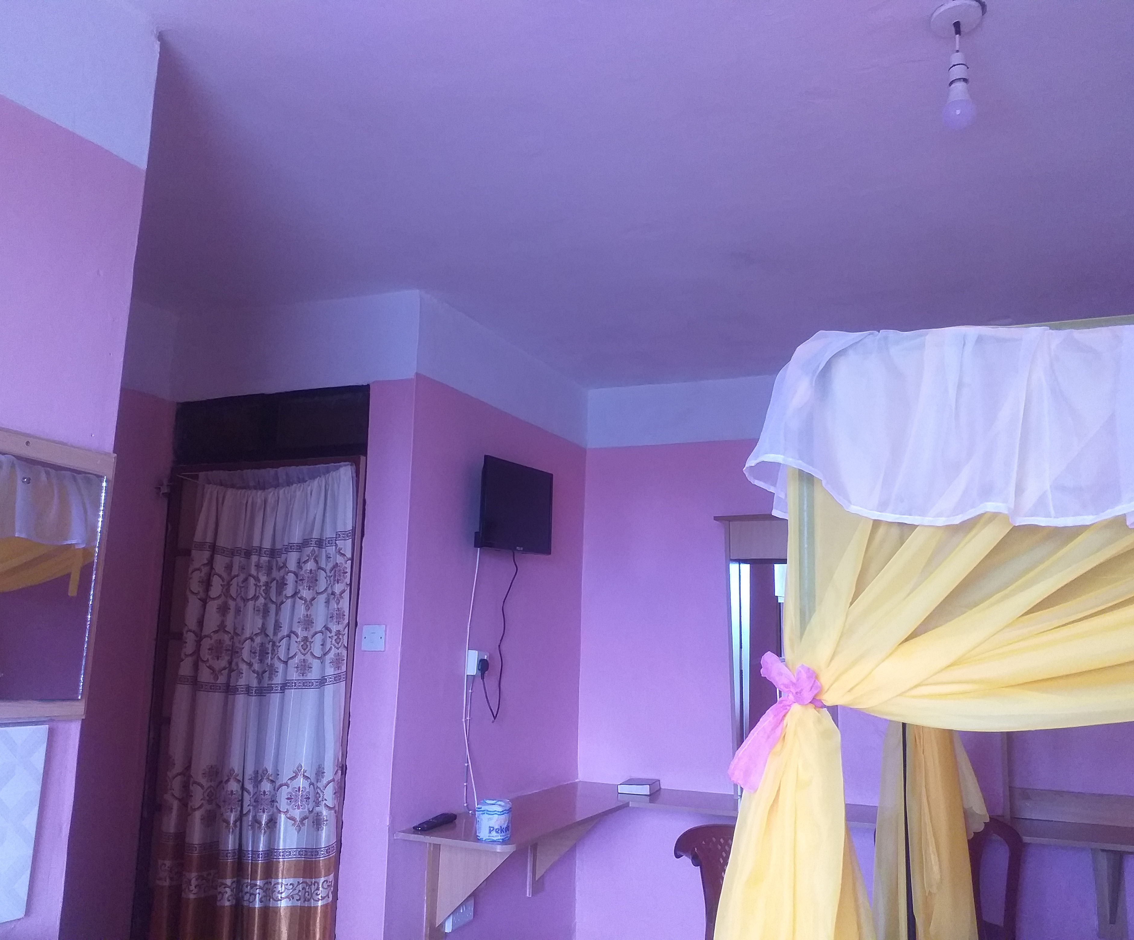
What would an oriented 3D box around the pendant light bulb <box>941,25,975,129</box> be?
[{"bbox_3d":[0.713,-0.715,1.781,0.061,0.208,0.061,-3,-11,25],"label":"pendant light bulb"}]

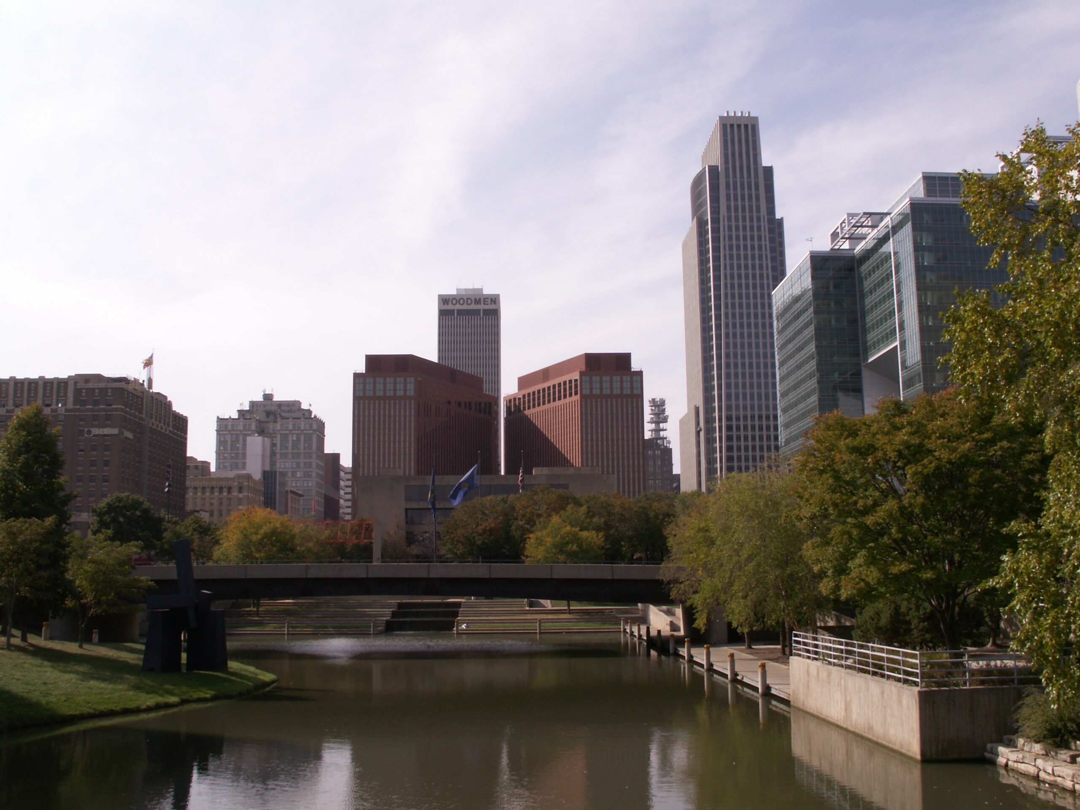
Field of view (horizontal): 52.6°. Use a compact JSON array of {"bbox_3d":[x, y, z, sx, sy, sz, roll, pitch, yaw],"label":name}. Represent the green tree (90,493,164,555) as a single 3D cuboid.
[{"bbox_3d":[-43.799,13.914,113.422,8.060,9.230,8.060,0,-9,-1],"label":"green tree"}]

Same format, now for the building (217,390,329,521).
[{"bbox_3d":[-108.960,31.058,439.471,39.700,68.000,21.500,0,-9,-1],"label":"building"}]

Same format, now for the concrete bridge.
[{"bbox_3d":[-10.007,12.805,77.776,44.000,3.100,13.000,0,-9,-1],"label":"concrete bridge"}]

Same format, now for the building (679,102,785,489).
[{"bbox_3d":[88.264,-30.615,503.263,43.500,196.000,51.000,0,-9,-1],"label":"building"}]

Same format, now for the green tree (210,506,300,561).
[{"bbox_3d":[-32.595,17.892,125.136,10.000,12.460,10.000,0,-9,-1],"label":"green tree"}]

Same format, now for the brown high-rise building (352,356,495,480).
[{"bbox_3d":[-34.520,19.515,341.710,42.300,63.300,46.000,0,-9,-1],"label":"brown high-rise building"}]

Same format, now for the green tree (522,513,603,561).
[{"bbox_3d":[2.585,16.555,113.890,8.530,10.440,8.530,0,-9,-1],"label":"green tree"}]

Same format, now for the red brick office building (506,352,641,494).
[{"bbox_3d":[9.519,19.116,342.627,41.800,63.500,46.000,0,-9,-1],"label":"red brick office building"}]

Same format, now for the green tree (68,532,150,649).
[{"bbox_3d":[-23.581,10.058,58.200,4.730,6.310,4.730,0,-9,-1],"label":"green tree"}]

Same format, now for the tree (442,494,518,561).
[{"bbox_3d":[-8.446,18.955,150.776,10.600,13.090,10.600,0,-9,-1],"label":"tree"}]

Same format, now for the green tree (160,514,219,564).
[{"bbox_3d":[-46.842,19.664,145.845,8.600,9.890,8.600,0,-9,-1],"label":"green tree"}]

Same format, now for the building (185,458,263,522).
[{"bbox_3d":[-111.268,37.174,357.558,37.000,33.500,21.000,0,-9,-1],"label":"building"}]

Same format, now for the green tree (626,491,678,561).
[{"bbox_3d":[16.491,19.010,156.329,9.400,13.260,9.400,0,-9,-1],"label":"green tree"}]

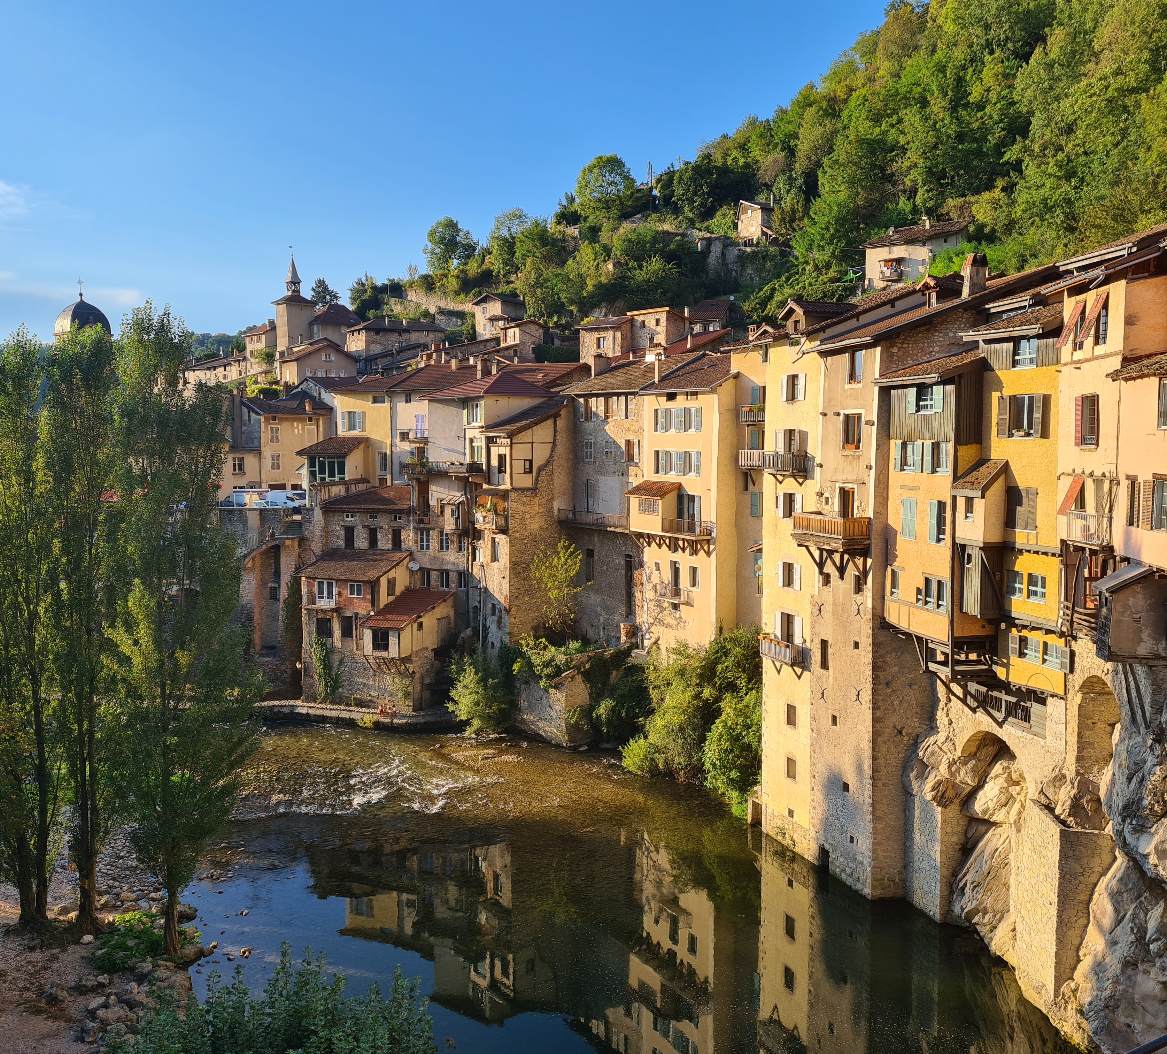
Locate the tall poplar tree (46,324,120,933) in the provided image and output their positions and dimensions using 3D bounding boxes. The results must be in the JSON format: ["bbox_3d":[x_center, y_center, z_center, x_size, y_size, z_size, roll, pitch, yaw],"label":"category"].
[{"bbox_3d":[-20.056,4.211,42.304,3.251,24.366,3.251,0,5,0],"label":"tall poplar tree"}]

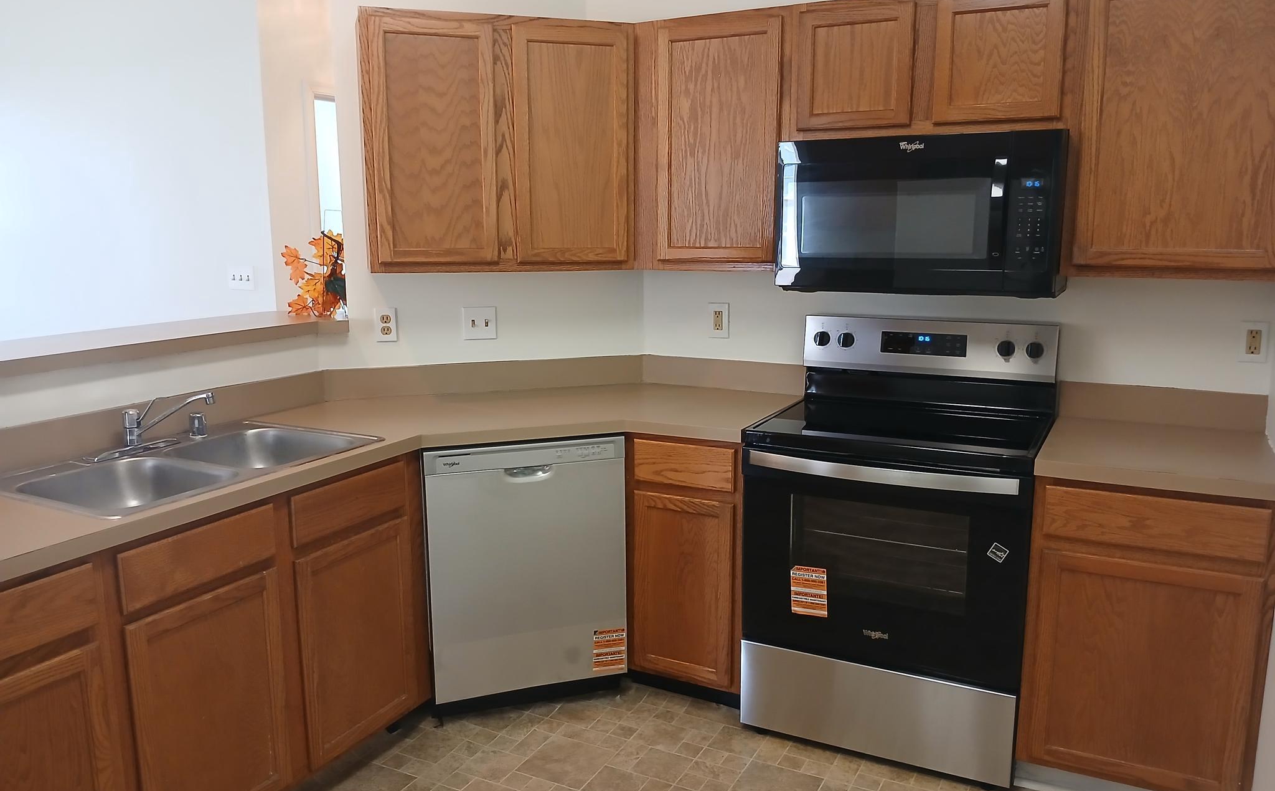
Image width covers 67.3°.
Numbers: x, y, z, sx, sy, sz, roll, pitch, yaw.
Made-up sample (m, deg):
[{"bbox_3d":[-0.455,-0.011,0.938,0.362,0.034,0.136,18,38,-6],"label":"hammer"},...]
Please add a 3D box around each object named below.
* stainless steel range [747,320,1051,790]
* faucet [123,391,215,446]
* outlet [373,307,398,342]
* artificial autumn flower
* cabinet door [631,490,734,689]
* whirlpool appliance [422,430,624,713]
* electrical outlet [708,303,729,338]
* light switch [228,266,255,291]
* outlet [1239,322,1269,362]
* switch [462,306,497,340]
[{"bbox_3d":[0.776,0.402,2.853,0.757,1.195,0.675,5,11,26],"label":"stainless steel range"},{"bbox_3d":[-1.232,0.065,2.522,0.243,0.141,0.062,-1,10,-4],"label":"faucet"},{"bbox_3d":[-0.854,-0.240,3.246,0.071,0.116,0.010,-4,11,-18],"label":"outlet"},{"bbox_3d":[-1.095,-0.425,3.337,0.250,0.310,0.260,5,11,26],"label":"artificial autumn flower"},{"bbox_3d":[0.138,0.584,2.901,0.316,0.572,0.021,5,11,27],"label":"cabinet door"},{"bbox_3d":[-0.411,0.498,3.180,0.605,0.830,0.600,-4,11,-18],"label":"whirlpool appliance"},{"bbox_3d":[0.289,-0.265,3.393,0.073,0.117,0.010,5,11,26],"label":"electrical outlet"},{"bbox_3d":[-1.893,-0.560,4.580,0.165,0.114,0.012,5,11,26],"label":"light switch"},{"bbox_3d":[1.724,-0.150,2.678,0.071,0.115,0.010,5,11,26],"label":"outlet"},{"bbox_3d":[-0.551,-0.252,3.344,0.115,0.116,0.012,-4,11,-18],"label":"switch"}]

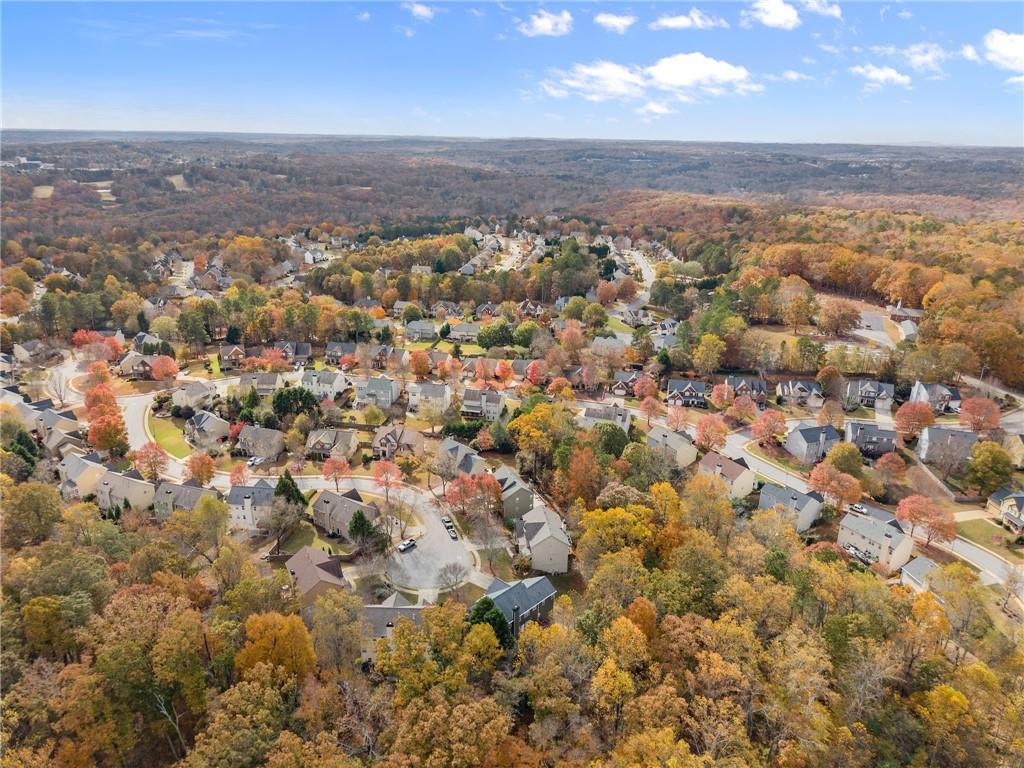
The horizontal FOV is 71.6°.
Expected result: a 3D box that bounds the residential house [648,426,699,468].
[{"bbox_3d":[59.070,22.410,262.580,10.800,10.300,15.300,-14,24,-36],"label":"residential house"}]

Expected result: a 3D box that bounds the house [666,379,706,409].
[{"bbox_3d":[75.808,3.399,308.948,15.300,9.600,11.500,4,19,8],"label":"house"}]

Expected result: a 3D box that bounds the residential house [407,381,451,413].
[{"bbox_3d":[-34.810,5.120,298.480,15.200,11.300,10.000,3,19,5],"label":"residential house"}]

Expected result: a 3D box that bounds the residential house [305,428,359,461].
[{"bbox_3d":[-64.980,21.780,257.870,15.800,9.500,11.470,3,19,5],"label":"residential house"}]

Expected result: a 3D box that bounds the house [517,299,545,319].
[{"bbox_3d":[12.680,-47.560,457.300,14.300,10.400,11.500,2,19,2],"label":"house"}]

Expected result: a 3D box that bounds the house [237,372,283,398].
[{"bbox_3d":[-110.050,0.030,310.850,15.000,10.200,10.000,2,19,2],"label":"house"}]

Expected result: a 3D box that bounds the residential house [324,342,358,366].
[{"bbox_3d":[-82.570,-15.250,345.660,13.440,9.660,11.040,1,19,0],"label":"residential house"}]

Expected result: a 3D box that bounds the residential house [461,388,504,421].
[{"bbox_3d":[-11.480,8.250,291.500,15.200,10.800,10.400,5,20,10],"label":"residential house"}]

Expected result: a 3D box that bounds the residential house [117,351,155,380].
[{"bbox_3d":[-174.063,-8.717,333.587,15.500,10.000,11.500,-1,19,-6],"label":"residential house"}]

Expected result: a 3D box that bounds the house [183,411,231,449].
[{"bbox_3d":[-110.820,15.220,257.070,11.630,9.740,10.480,-16,25,-40],"label":"house"}]

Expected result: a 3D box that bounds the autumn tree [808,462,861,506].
[{"bbox_3d":[98.300,31.100,216.500,14.300,12.800,13.000,11,21,25],"label":"autumn tree"}]

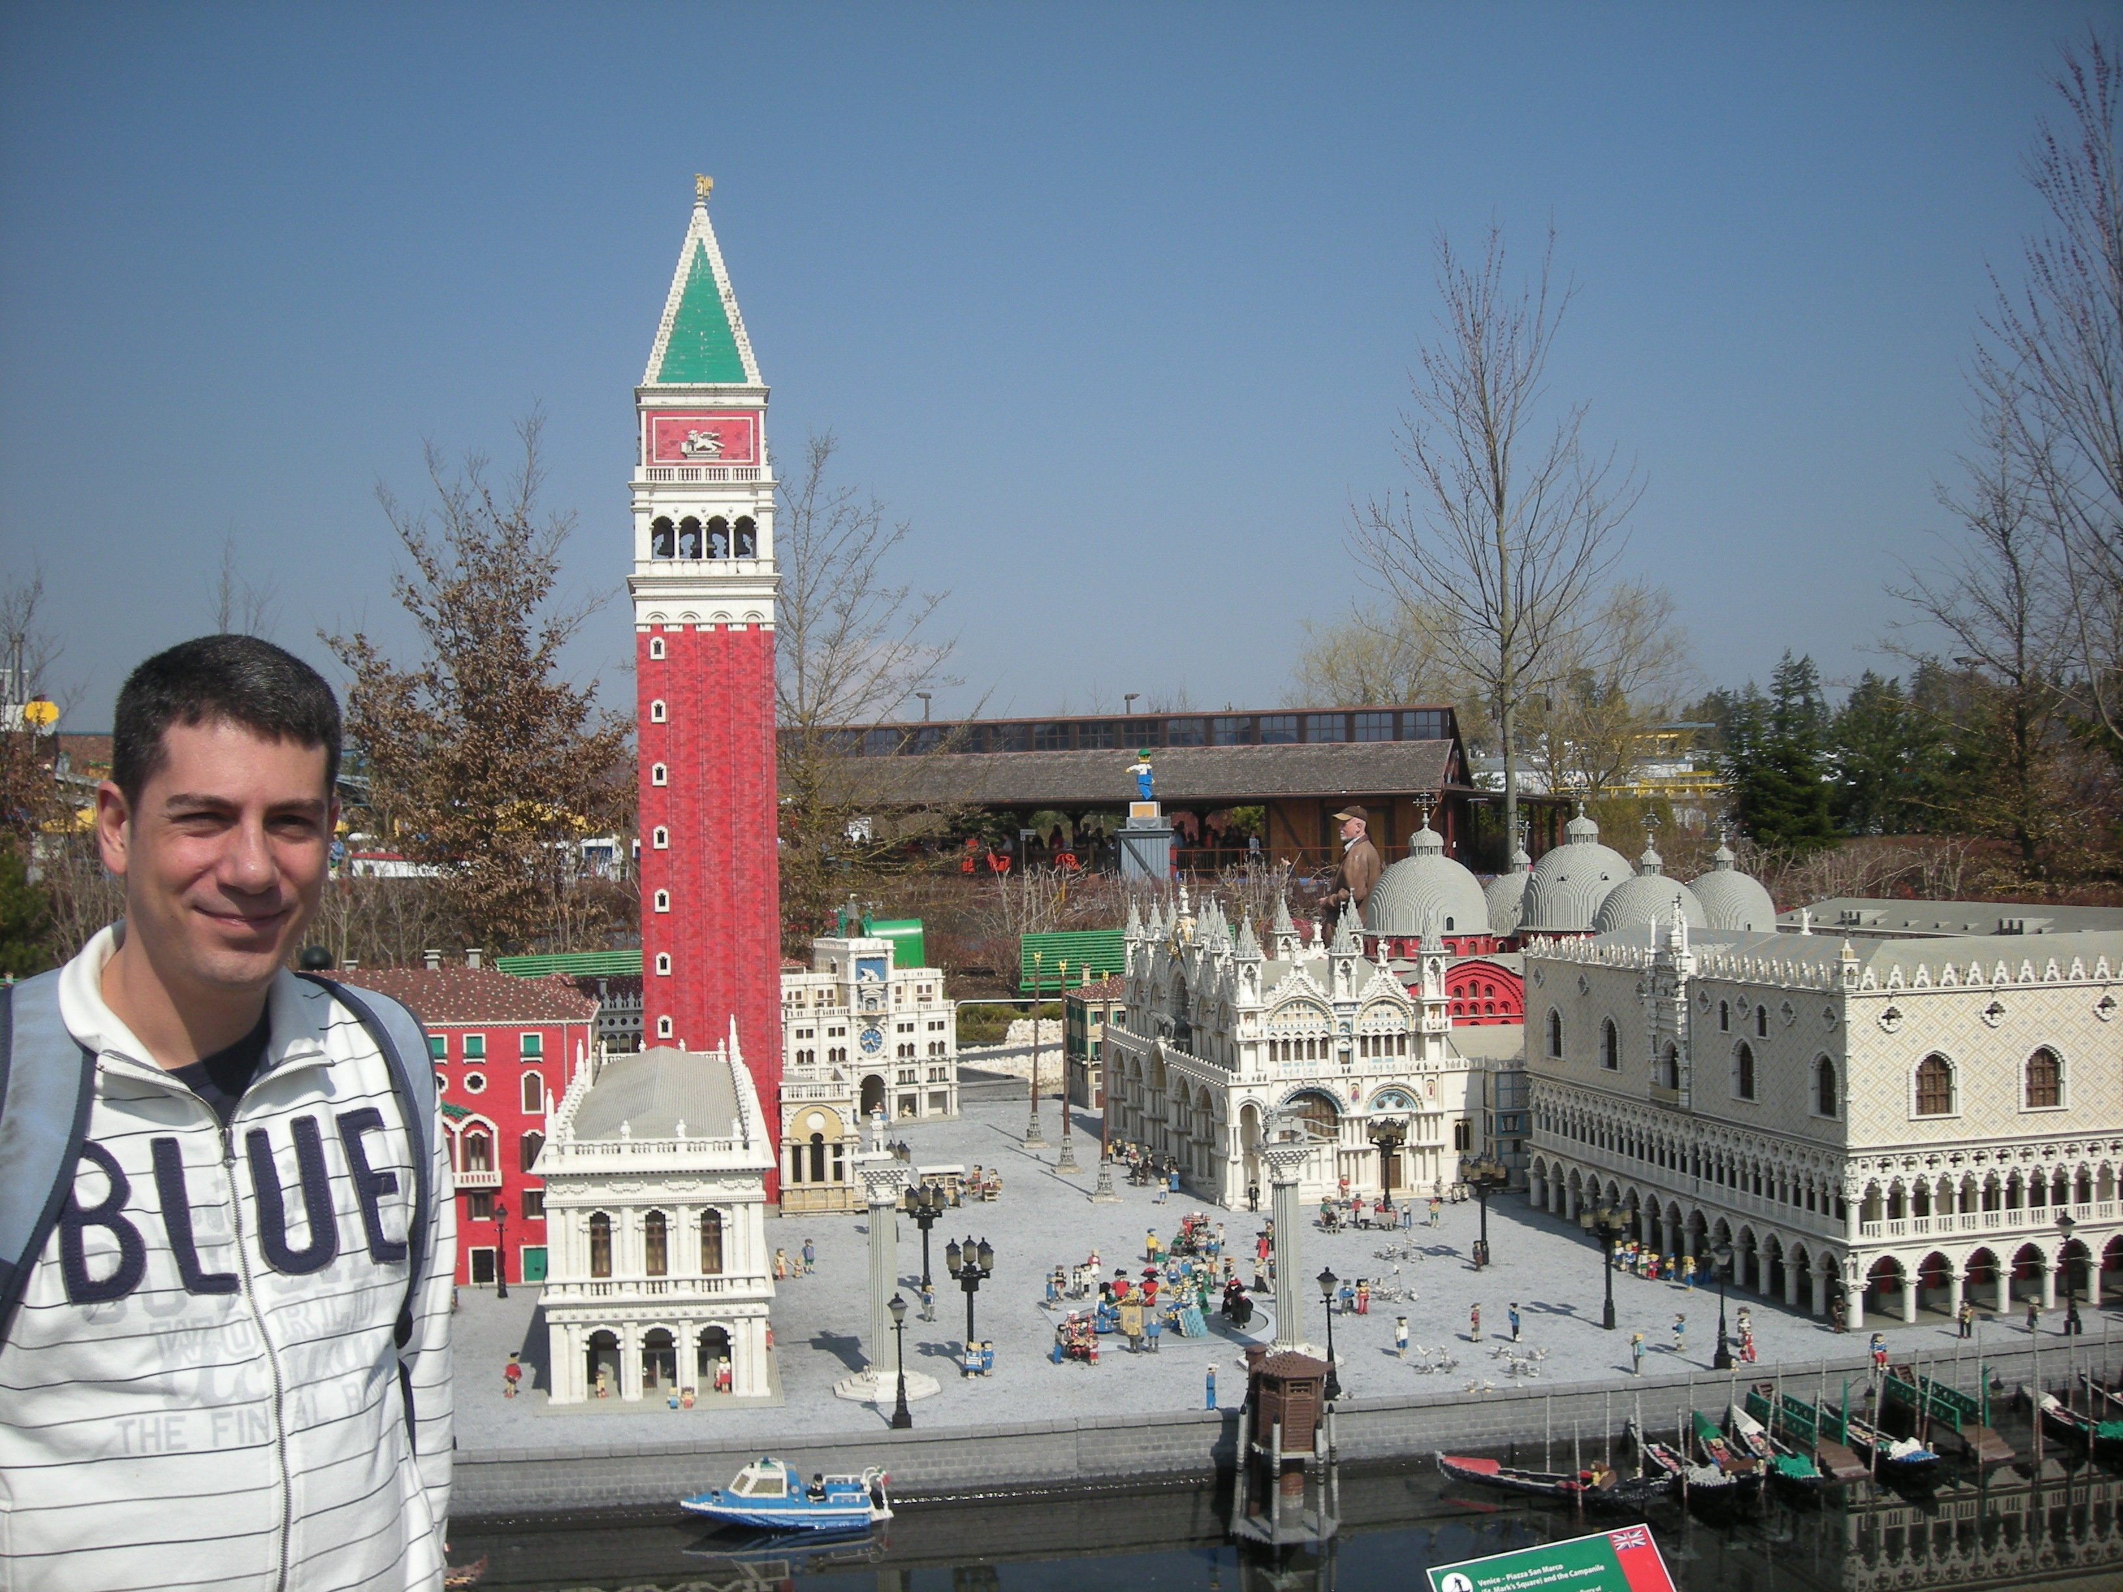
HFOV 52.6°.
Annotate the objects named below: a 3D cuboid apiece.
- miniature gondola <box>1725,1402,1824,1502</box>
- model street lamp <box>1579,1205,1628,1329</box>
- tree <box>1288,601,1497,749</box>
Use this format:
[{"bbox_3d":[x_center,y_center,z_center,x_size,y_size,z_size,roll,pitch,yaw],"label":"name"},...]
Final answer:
[{"bbox_3d":[1.676,1.535,5.053,0.090,0.115,0.475,-1,-1,-8],"label":"miniature gondola"},{"bbox_3d":[1.413,1.214,5.560,0.115,0.342,0.115,-1,-1,-8],"label":"model street lamp"},{"bbox_3d":[11.043,-1.919,72.000,7.000,9.200,7.000,-1,-1,0],"label":"tree"}]

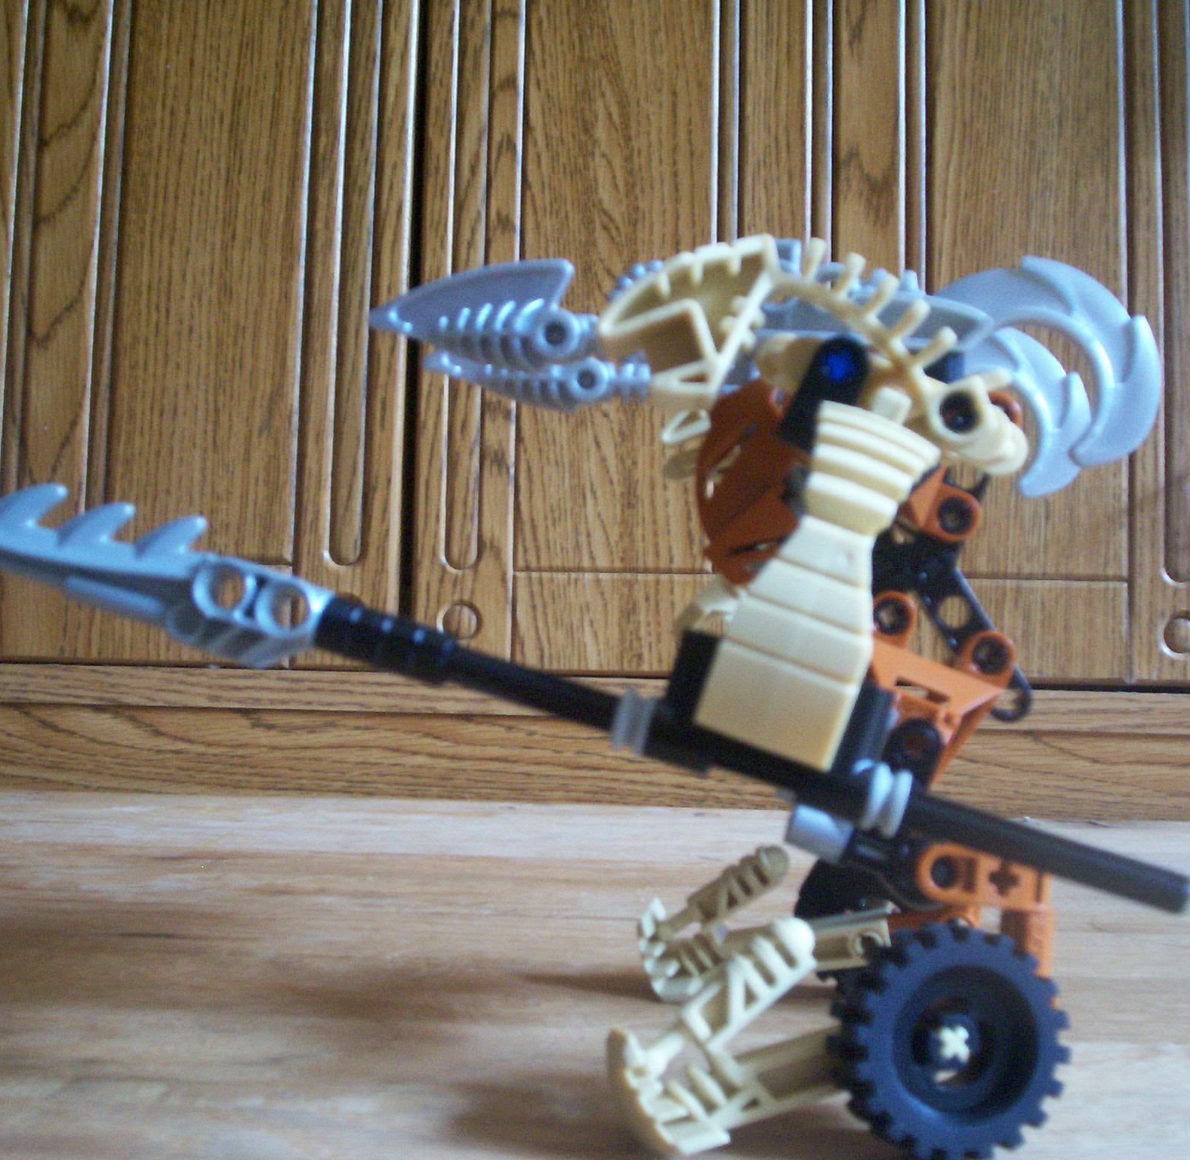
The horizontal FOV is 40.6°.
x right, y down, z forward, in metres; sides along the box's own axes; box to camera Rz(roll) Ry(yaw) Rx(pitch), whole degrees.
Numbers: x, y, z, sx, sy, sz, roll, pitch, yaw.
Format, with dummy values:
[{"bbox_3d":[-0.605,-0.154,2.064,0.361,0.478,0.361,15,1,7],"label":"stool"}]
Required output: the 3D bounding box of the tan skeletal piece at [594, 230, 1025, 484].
[{"bbox_3d":[0.033,-0.033,0.240,0.061,0.036,0.029,1,-3,4],"label":"tan skeletal piece"}]

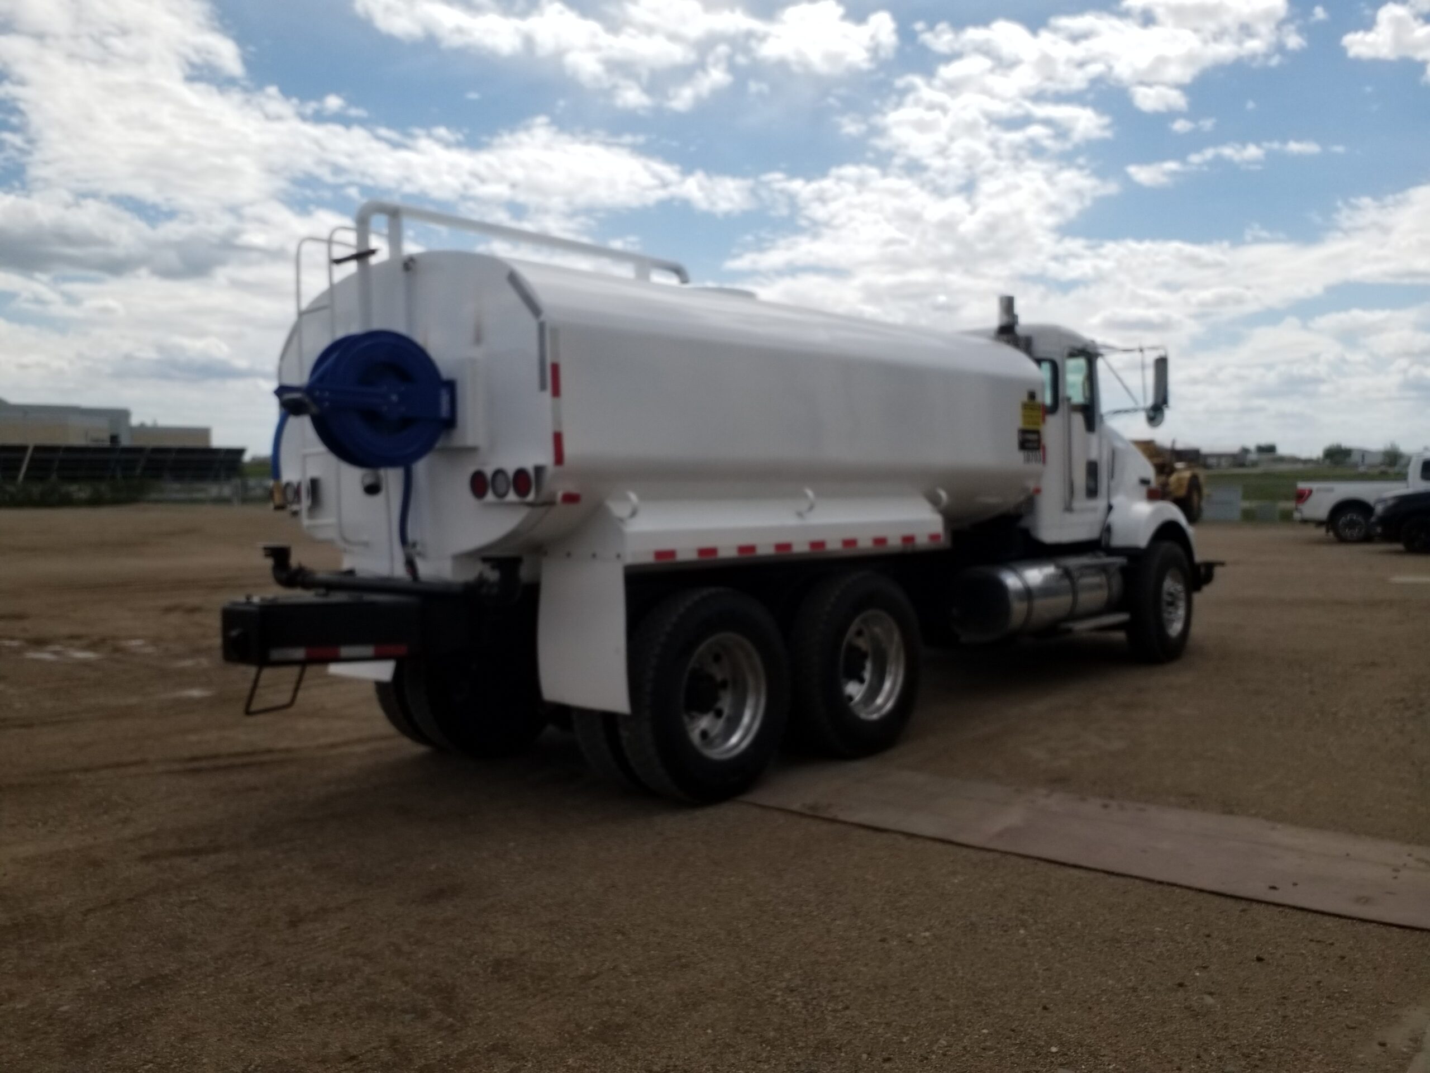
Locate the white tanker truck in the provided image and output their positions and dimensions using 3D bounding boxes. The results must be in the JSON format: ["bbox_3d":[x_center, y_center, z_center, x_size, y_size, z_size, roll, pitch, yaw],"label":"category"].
[{"bbox_3d":[0.992,-0.323,8.391,2.680,3.030,9.180,4,5,43],"label":"white tanker truck"}]

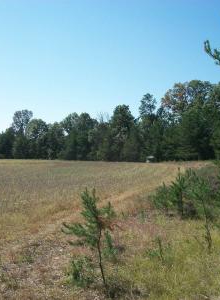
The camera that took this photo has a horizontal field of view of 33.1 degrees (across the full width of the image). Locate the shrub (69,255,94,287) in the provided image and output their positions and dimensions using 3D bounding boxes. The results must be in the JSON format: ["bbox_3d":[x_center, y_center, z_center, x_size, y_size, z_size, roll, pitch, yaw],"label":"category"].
[{"bbox_3d":[-0.347,1.475,4.500,0.310,0.350,0.300,0,-1,0],"label":"shrub"}]

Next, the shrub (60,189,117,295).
[{"bbox_3d":[-0.244,1.075,4.400,0.620,1.220,0.580,0,-1,0],"label":"shrub"}]

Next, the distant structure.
[{"bbox_3d":[8.700,1.950,79.000,1.700,1.700,1.800,0,-1,0],"label":"distant structure"}]

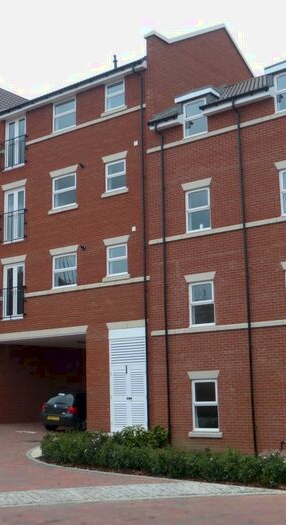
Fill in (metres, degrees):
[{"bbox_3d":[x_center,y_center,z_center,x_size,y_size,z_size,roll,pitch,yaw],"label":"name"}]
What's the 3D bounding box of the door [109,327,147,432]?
[{"bbox_3d":[-0.447,3.708,21.579,1.503,3.248,0.100,-9,-12,36],"label":"door"}]

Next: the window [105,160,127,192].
[{"bbox_3d":[-0.879,-2.883,22.931,0.921,1.011,0.100,-9,-12,36],"label":"window"}]

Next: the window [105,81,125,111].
[{"bbox_3d":[-0.937,-5.666,23.364,0.840,1.000,0.100,-9,-13,36],"label":"window"}]

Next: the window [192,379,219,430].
[{"bbox_3d":[1.805,4.125,19.811,0.900,1.450,0.110,-9,-13,37],"label":"window"}]

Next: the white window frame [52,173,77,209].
[{"bbox_3d":[-2.725,-2.514,24.262,1.228,1.141,0.100,-9,-12,36],"label":"white window frame"}]

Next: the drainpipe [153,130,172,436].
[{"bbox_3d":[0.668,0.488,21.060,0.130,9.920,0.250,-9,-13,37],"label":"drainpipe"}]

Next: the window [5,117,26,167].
[{"bbox_3d":[-4.848,-4.525,26.172,1.180,1.890,0.110,-9,-13,36],"label":"window"}]

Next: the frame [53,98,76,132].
[{"bbox_3d":[-2.809,-5.306,24.713,1.110,1.130,0.100,-9,-13,36],"label":"frame"}]

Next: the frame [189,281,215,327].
[{"bbox_3d":[1.762,1.234,20.348,0.840,1.310,0.100,-9,-13,35],"label":"frame"}]

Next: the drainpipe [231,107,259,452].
[{"bbox_3d":[2.889,0.250,19.409,0.110,10.330,0.250,-9,-13,35],"label":"drainpipe"}]

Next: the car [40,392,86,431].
[{"bbox_3d":[-2.001,5.626,26.313,1.700,1.450,3.950,-8,-13,34],"label":"car"}]

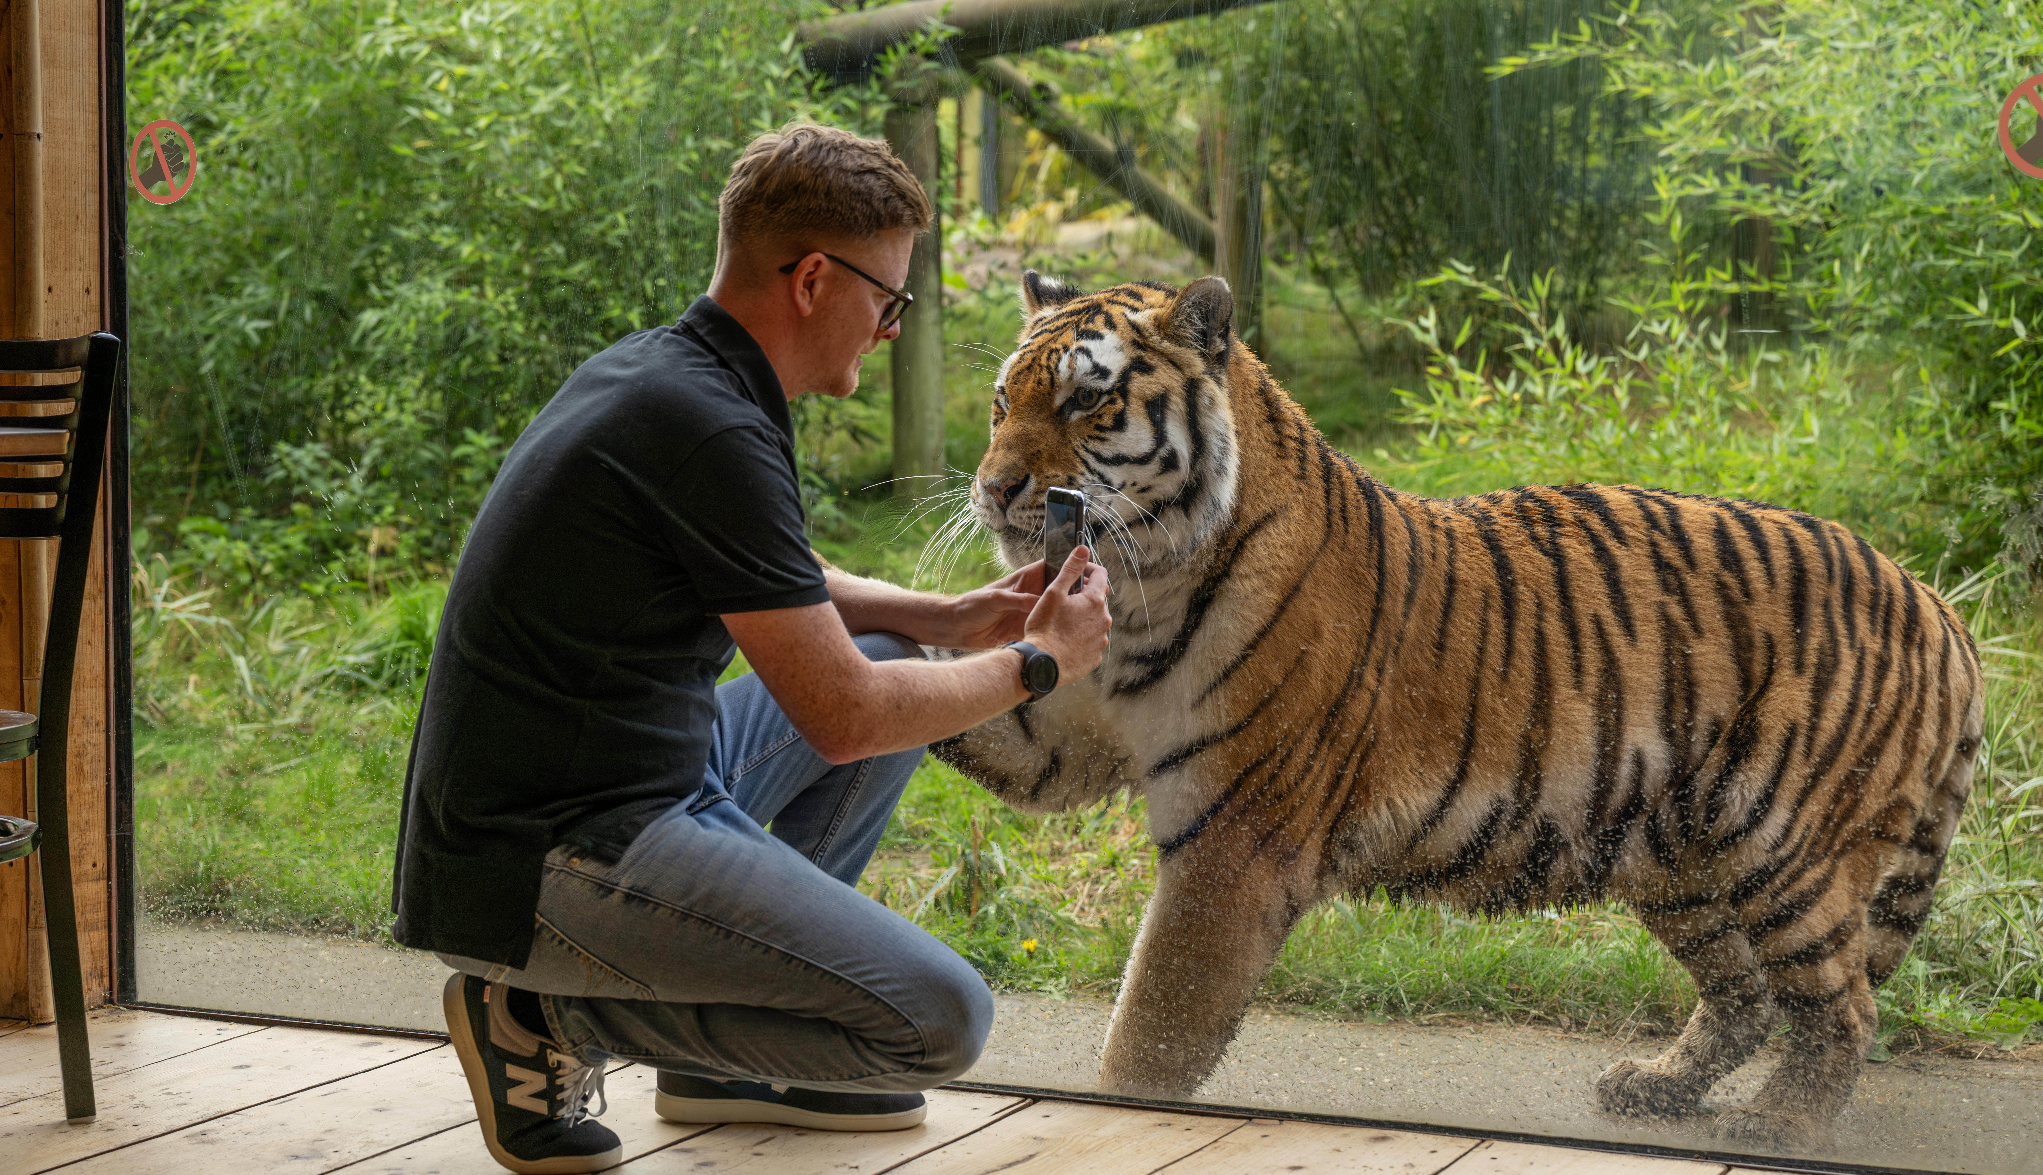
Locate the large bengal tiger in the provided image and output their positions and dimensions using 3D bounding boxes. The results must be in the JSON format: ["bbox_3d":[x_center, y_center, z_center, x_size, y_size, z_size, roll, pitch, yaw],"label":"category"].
[{"bbox_3d":[0.507,0.145,4.030,1.330,1.015,0.487,-1,4,-16],"label":"large bengal tiger"}]

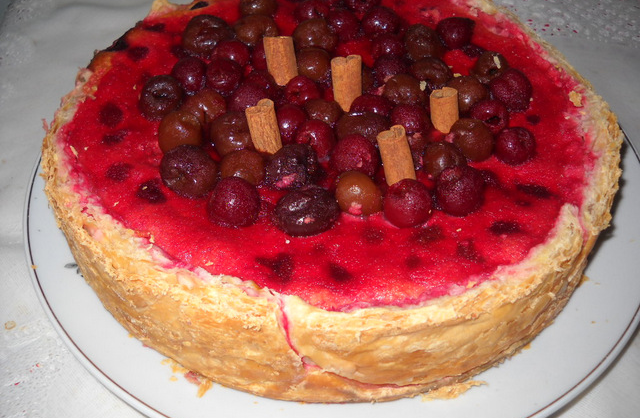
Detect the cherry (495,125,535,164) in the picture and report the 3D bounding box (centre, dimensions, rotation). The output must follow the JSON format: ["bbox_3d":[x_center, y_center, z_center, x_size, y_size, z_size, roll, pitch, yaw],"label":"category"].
[{"bbox_3d":[0.085,-0.027,0.305,0.018,0.017,0.018,0,48,0],"label":"cherry"}]

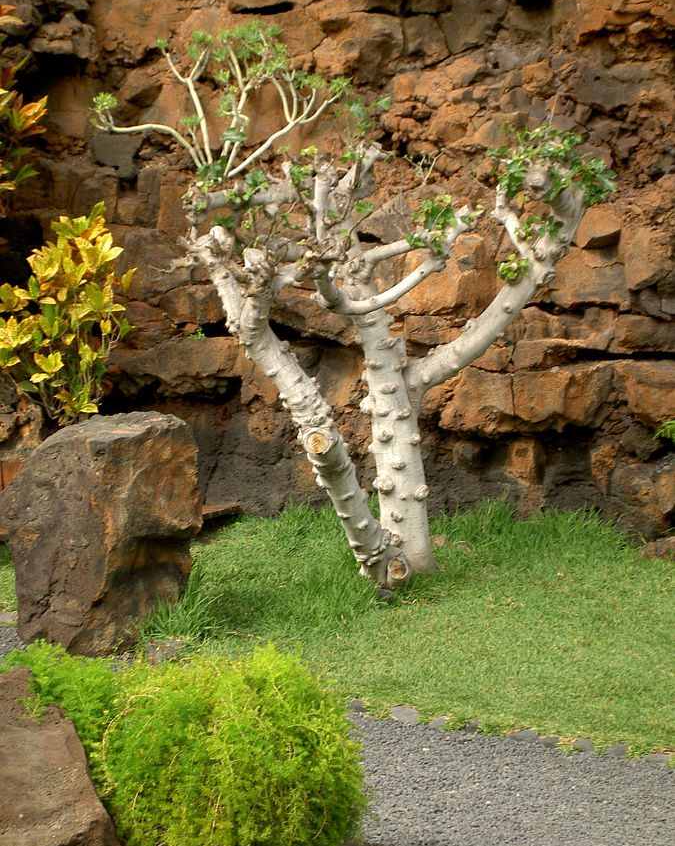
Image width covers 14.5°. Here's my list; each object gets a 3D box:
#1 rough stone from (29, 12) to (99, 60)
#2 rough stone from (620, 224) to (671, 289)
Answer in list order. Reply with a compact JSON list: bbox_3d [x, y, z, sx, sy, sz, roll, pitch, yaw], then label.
[{"bbox_3d":[-1.348,-1.895,13.000,0.333,0.225,0.240,0,5,0],"label":"rough stone"},{"bbox_3d":[1.463,-0.782,12.600,0.257,0.314,0.230,0,5,0],"label":"rough stone"}]

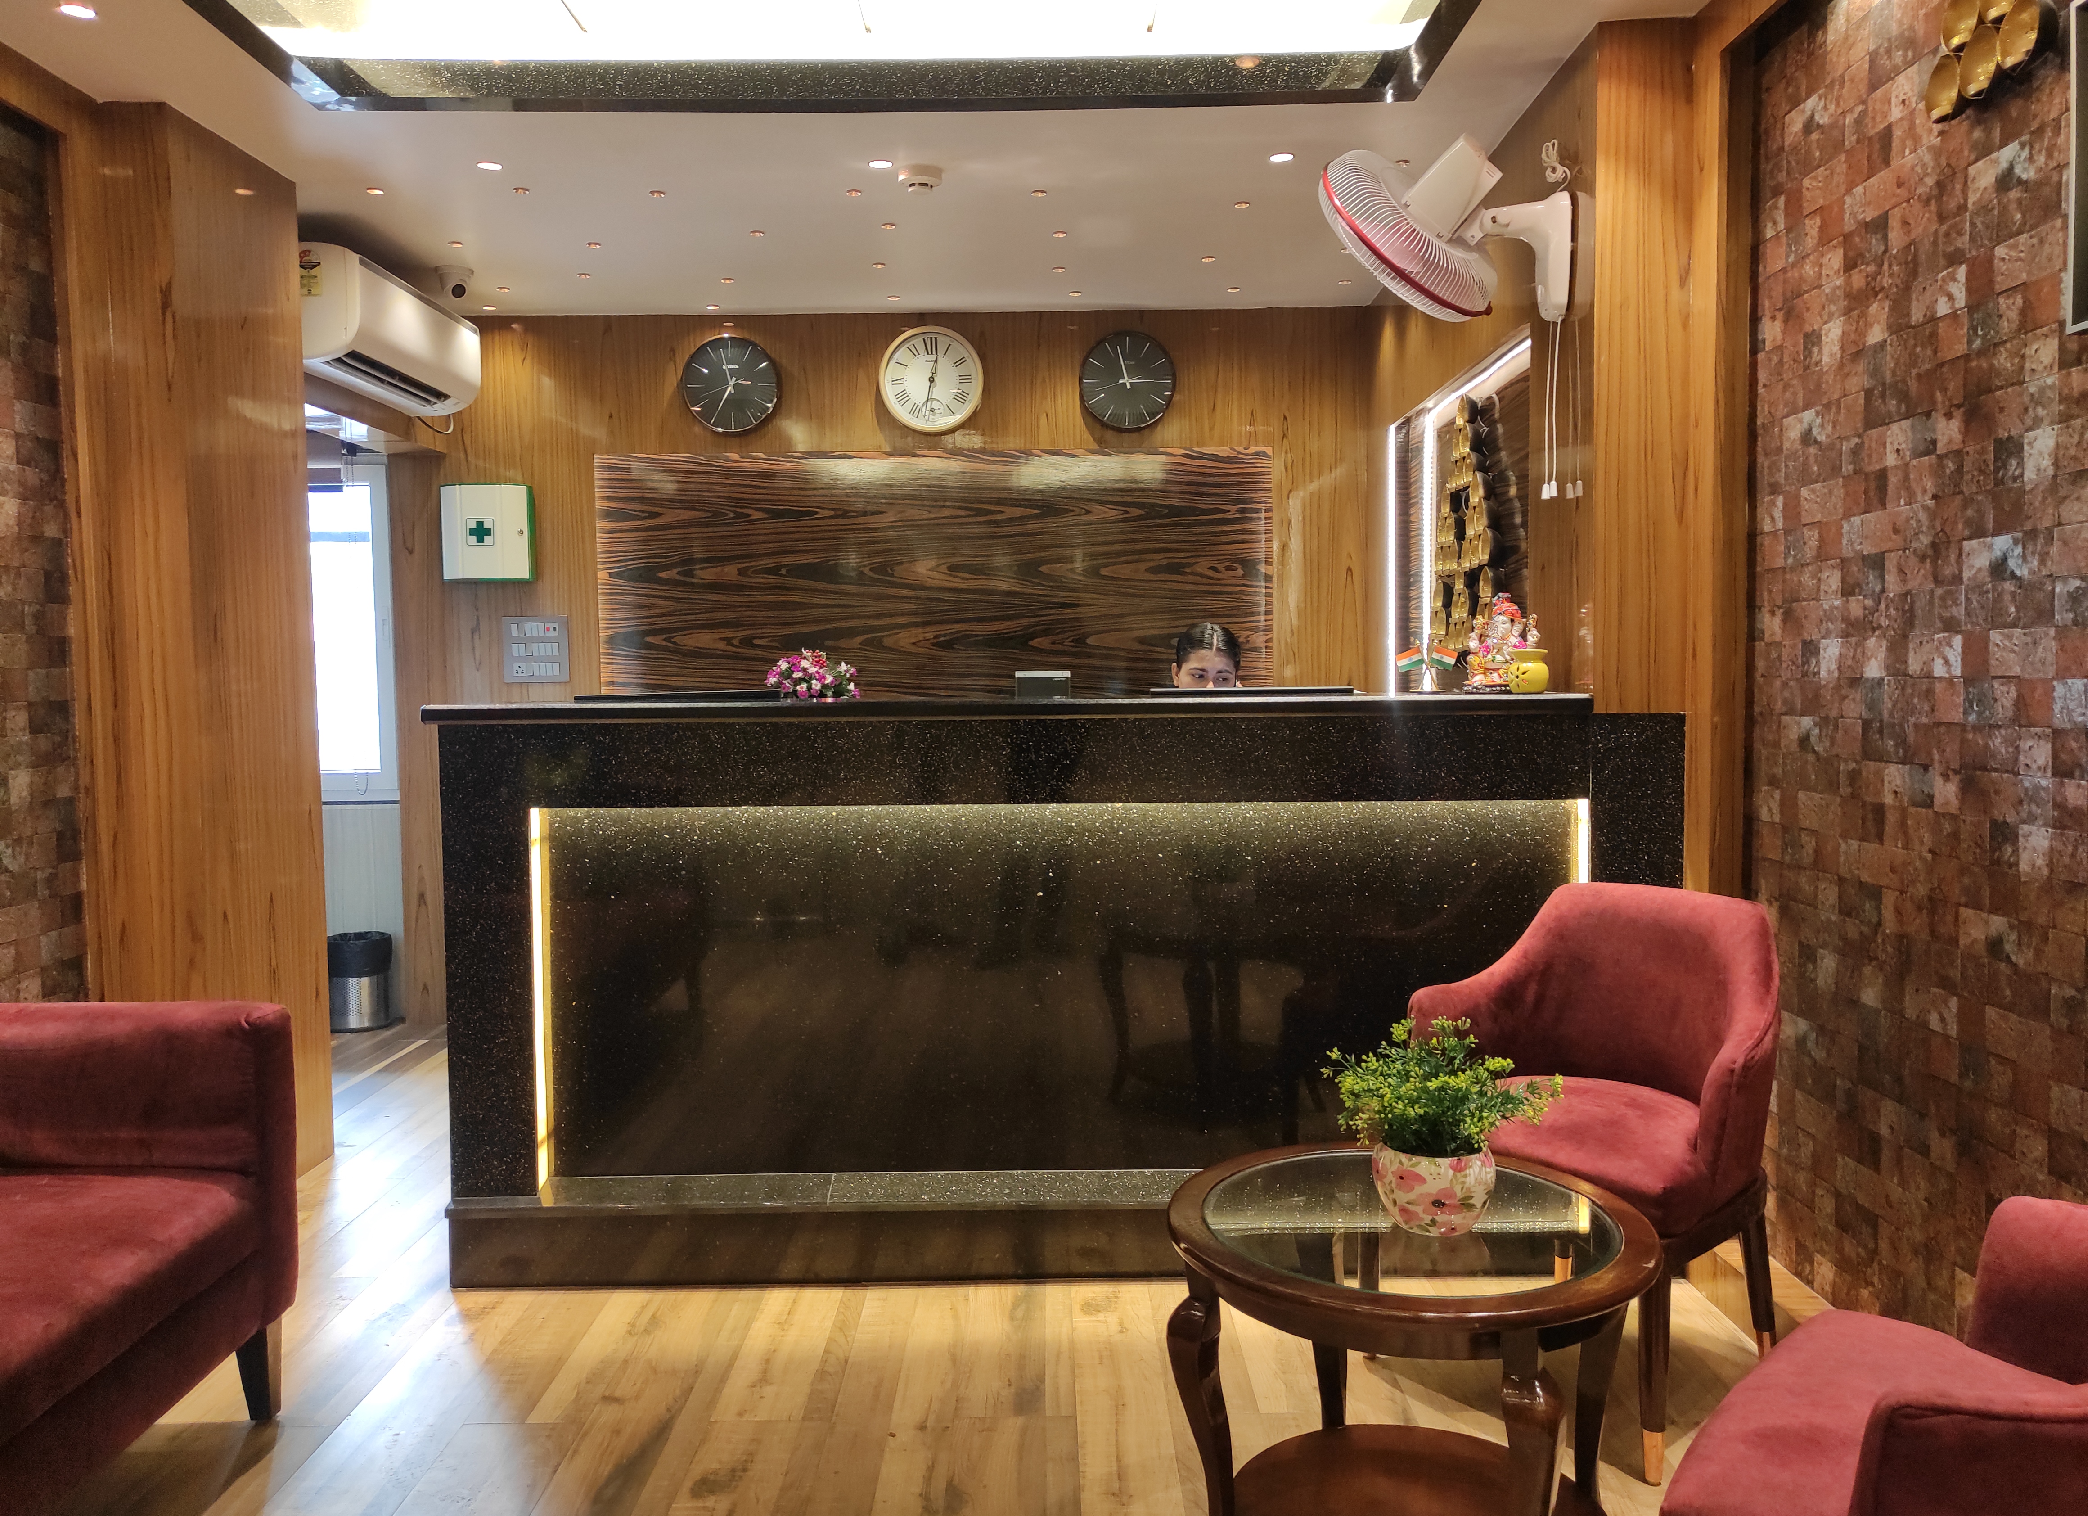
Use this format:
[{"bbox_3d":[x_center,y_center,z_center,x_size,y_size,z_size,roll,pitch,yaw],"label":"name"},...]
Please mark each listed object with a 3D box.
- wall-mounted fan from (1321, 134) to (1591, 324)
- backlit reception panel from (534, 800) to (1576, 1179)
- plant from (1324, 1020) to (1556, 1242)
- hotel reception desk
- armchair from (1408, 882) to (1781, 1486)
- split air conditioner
[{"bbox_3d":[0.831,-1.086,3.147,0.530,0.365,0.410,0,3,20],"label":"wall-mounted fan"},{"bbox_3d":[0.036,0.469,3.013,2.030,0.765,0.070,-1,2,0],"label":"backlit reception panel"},{"bbox_3d":[0.502,0.449,1.892,0.290,0.258,0.270,-1,2,0],"label":"plant"},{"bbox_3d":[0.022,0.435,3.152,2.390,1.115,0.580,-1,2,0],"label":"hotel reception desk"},{"bbox_3d":[0.911,0.625,2.493,0.575,0.775,0.550,-3,3,-42],"label":"armchair"},{"bbox_3d":[-1.920,-1.223,4.408,0.225,0.295,0.880,-1,2,0],"label":"split air conditioner"}]

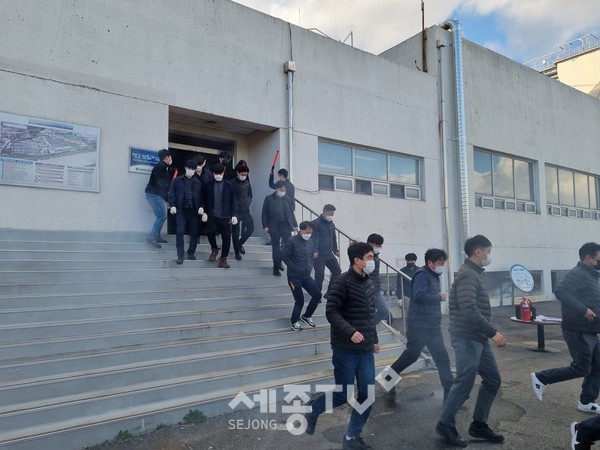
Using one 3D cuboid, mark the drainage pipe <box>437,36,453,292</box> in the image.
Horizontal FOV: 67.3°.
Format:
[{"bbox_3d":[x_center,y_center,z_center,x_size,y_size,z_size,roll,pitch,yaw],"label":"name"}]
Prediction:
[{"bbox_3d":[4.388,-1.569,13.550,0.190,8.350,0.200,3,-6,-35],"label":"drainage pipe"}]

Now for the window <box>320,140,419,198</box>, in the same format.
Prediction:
[{"bbox_3d":[2.039,-1.444,12.520,3.970,1.360,0.100,3,-6,-35],"label":"window"}]

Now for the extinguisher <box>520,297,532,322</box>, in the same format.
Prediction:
[{"bbox_3d":[3.974,1.474,7.907,0.190,0.420,0.160,-3,-5,26],"label":"extinguisher"}]

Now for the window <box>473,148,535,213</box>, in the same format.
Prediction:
[{"bbox_3d":[7.382,-1.510,16.255,4.150,2.040,0.100,3,-6,-35],"label":"window"}]

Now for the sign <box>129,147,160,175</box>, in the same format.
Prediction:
[{"bbox_3d":[-2.955,-1.219,8.709,0.620,0.490,0.060,3,-6,-35],"label":"sign"}]

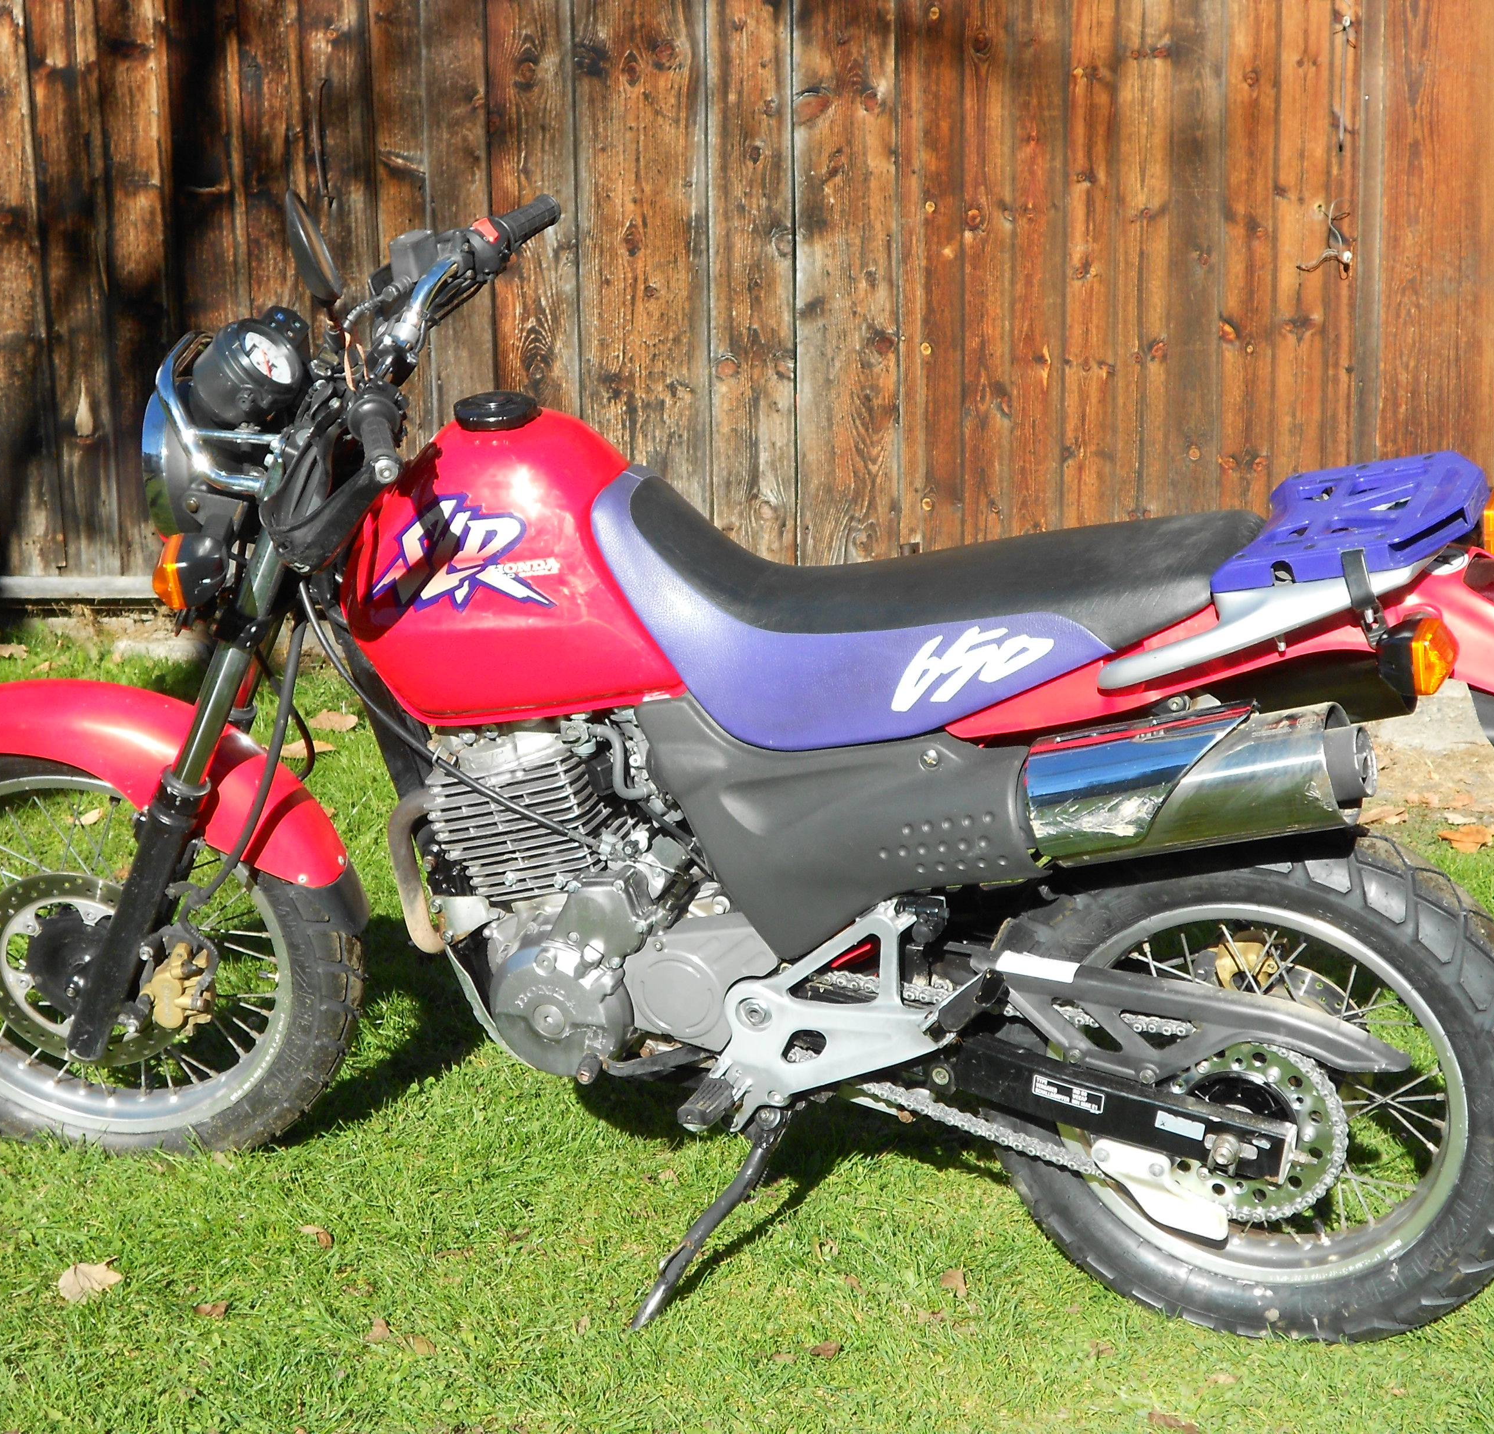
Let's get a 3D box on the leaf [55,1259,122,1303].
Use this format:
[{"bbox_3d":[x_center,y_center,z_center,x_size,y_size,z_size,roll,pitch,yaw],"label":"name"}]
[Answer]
[{"bbox_3d":[-0.760,0.653,4.215,0.075,0.025,0.085,-1,14,0],"label":"leaf"}]

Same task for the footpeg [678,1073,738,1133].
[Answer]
[{"bbox_3d":[-0.043,0.416,3.932,0.040,0.032,0.092,5,19,20],"label":"footpeg"}]

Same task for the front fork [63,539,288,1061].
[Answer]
[{"bbox_3d":[-0.635,0.048,4.284,0.070,0.840,0.240,24,31,-1],"label":"front fork"}]

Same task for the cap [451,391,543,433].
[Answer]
[{"bbox_3d":[-0.273,-0.333,3.979,0.093,0.024,0.093,-3,21,1],"label":"cap"}]

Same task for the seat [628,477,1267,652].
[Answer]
[{"bbox_3d":[0.212,-0.177,3.850,0.700,0.135,0.280,5,23,20],"label":"seat"}]

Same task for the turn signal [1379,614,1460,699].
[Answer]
[{"bbox_3d":[0.642,-0.057,3.492,0.070,0.060,0.068,5,25,20],"label":"turn signal"}]

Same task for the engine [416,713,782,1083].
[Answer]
[{"bbox_3d":[-0.126,0.183,4.134,0.420,0.430,0.350,5,23,20],"label":"engine"}]

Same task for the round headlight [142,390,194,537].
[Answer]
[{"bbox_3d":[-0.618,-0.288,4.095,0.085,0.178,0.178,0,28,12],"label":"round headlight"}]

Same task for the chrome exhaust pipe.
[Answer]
[{"bbox_3d":[0.451,0.068,3.683,0.385,0.125,0.120,-8,18,25],"label":"chrome exhaust pipe"}]

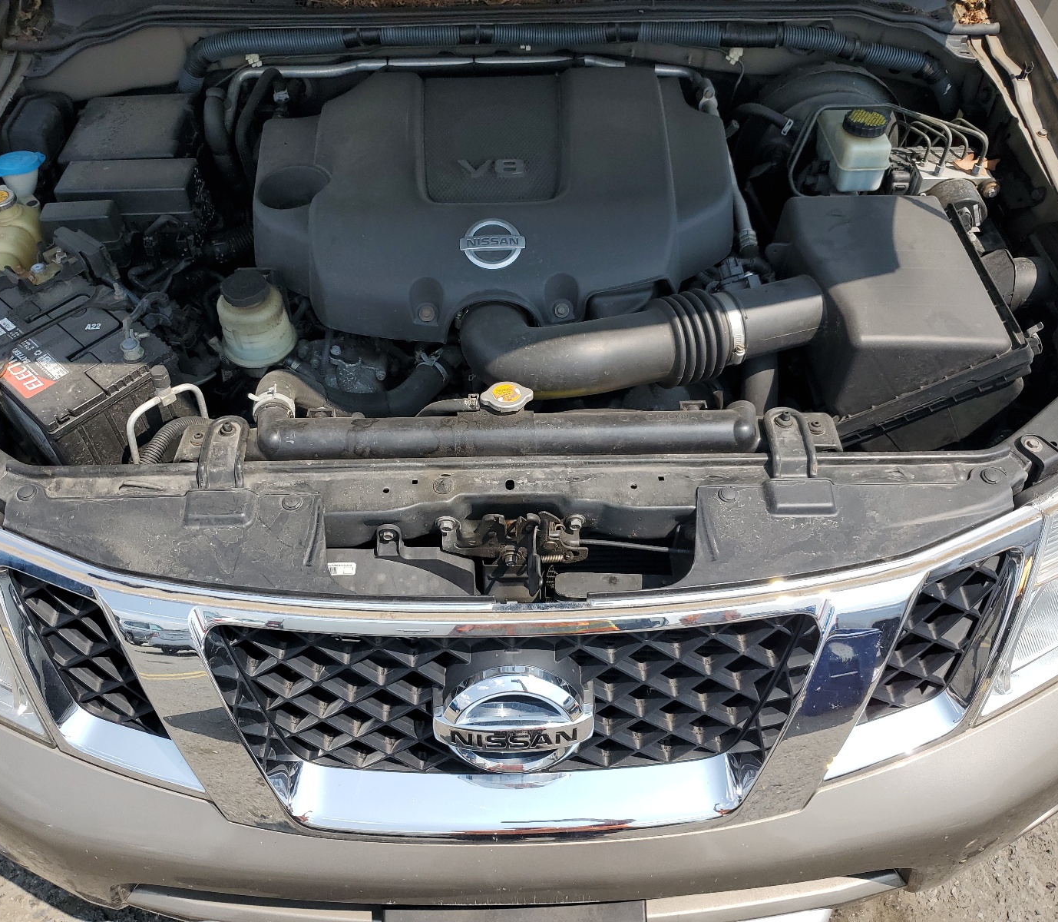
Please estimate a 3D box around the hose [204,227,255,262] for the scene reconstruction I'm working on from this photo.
[{"bbox_3d":[-0.450,-0.301,1.347,0.090,0.050,0.060,-1,48,-1],"label":"hose"}]

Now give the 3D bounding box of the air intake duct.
[{"bbox_3d":[0.140,-0.178,1.244,0.450,0.115,0.160,-1,48,-1],"label":"air intake duct"}]

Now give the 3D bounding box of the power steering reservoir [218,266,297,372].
[{"bbox_3d":[-0.365,-0.197,1.254,0.103,0.115,0.103,-1,48,-1],"label":"power steering reservoir"}]

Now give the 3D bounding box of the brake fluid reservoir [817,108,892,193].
[{"bbox_3d":[0.480,-0.469,1.377,0.080,0.115,0.145,-1,48,-1],"label":"brake fluid reservoir"}]

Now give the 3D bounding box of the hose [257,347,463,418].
[{"bbox_3d":[-0.222,-0.107,1.241,0.255,0.100,0.150,-1,48,-1],"label":"hose"}]

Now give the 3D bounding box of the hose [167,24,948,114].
[{"bbox_3d":[0.060,-0.638,1.503,1.260,0.140,0.100,-1,48,-1],"label":"hose"}]

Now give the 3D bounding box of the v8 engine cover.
[{"bbox_3d":[-0.045,-0.385,1.336,0.640,0.180,0.480,-1,48,-1],"label":"v8 engine cover"}]

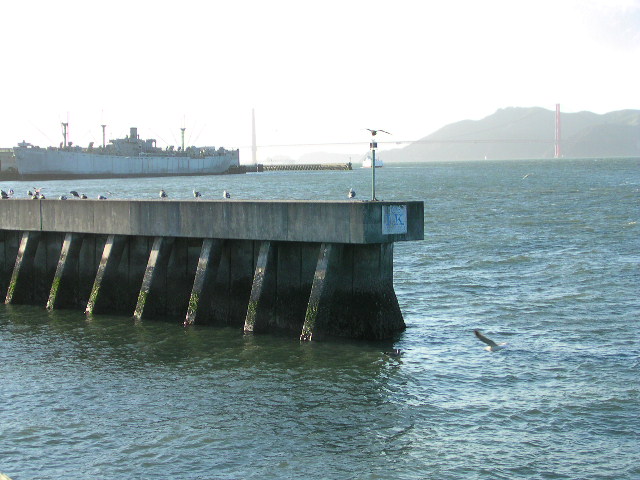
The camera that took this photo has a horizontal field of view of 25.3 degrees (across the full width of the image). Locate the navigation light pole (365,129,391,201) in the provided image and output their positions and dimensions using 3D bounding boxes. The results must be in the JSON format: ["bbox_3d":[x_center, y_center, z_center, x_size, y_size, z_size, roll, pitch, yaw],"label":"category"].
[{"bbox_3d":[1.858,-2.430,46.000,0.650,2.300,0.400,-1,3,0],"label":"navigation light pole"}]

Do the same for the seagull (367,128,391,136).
[{"bbox_3d":[1.906,-3.474,46.000,0.850,0.270,0.500,-2,3,-9],"label":"seagull"}]

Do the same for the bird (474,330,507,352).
[{"bbox_3d":[4.431,2.638,37.000,0.580,0.480,0.850,1,4,30],"label":"bird"}]

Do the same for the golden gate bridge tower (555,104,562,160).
[{"bbox_3d":[1001.847,-458.708,5980.000,17.000,227.000,37.000,-2,3,-13],"label":"golden gate bridge tower"}]

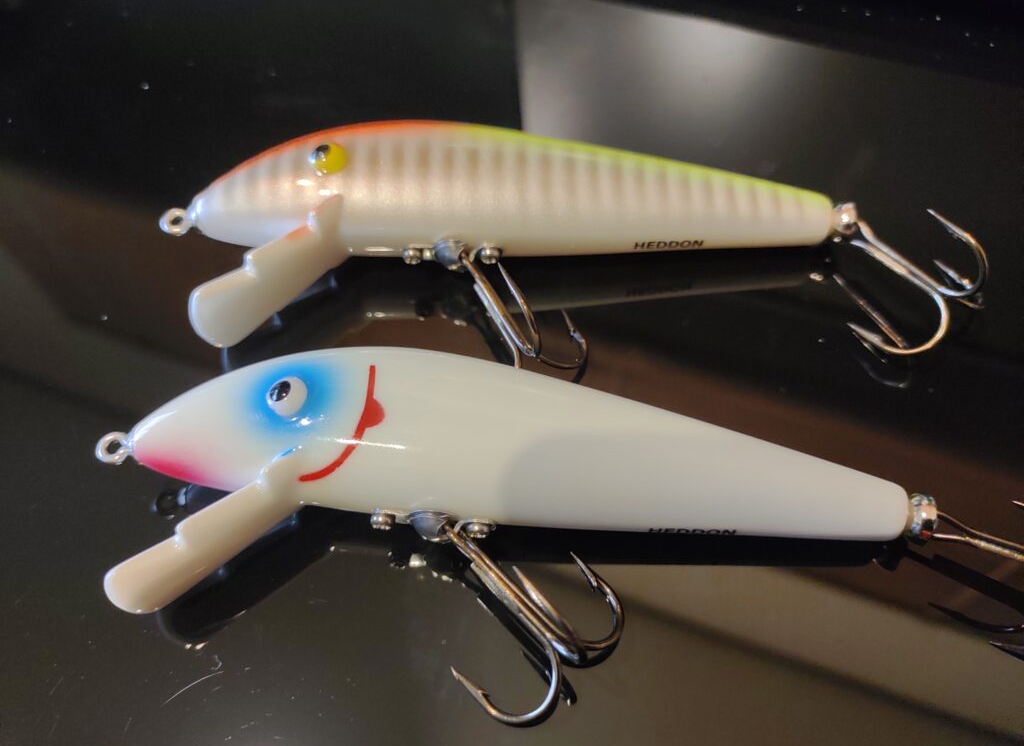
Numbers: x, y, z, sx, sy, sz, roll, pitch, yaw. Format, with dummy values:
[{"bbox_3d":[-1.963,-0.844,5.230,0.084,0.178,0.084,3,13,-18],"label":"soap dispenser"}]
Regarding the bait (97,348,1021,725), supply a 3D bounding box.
[{"bbox_3d":[0.012,0.023,0.119,0.157,0.021,0.055,4,63,3],"label":"bait"}]

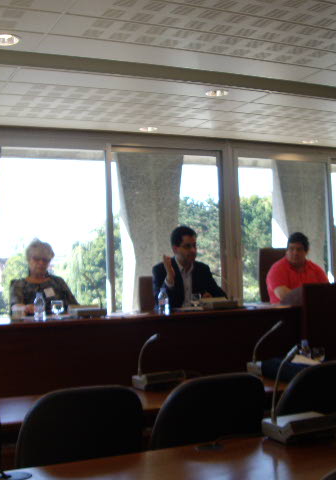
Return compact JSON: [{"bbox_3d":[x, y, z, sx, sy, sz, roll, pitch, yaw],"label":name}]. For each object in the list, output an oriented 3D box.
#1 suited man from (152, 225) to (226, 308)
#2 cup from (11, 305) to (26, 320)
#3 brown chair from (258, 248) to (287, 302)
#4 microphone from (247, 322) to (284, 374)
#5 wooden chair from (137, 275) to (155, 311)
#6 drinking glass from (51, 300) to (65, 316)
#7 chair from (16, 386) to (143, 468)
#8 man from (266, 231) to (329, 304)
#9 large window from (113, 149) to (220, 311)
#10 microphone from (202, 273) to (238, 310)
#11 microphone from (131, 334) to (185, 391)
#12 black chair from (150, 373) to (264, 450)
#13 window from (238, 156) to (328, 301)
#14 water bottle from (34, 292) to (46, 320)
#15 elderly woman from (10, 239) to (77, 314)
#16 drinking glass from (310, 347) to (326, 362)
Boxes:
[{"bbox_3d":[0.206,0.571,5.092,0.580,1.350,0.750,-1,-2,-22],"label":"suited man"},{"bbox_3d":[-0.930,0.448,4.383,0.082,0.090,0.082,-1,-2,-24],"label":"cup"},{"bbox_3d":[1.122,0.647,5.783,0.540,1.170,0.600,-1,-2,-24],"label":"brown chair"},{"bbox_3d":[0.586,0.554,3.665,0.260,0.300,0.290,0,-2,-26],"label":"microphone"},{"bbox_3d":[0.088,0.756,5.292,0.480,0.970,0.560,-1,-2,-24],"label":"wooden chair"},{"bbox_3d":[-0.722,0.460,4.594,0.080,0.112,0.080,0,-2,-26],"label":"drinking glass"},{"bbox_3d":[-0.406,0.970,2.677,0.480,0.890,0.570,0,-2,-26],"label":"chair"},{"bbox_3d":[1.077,0.585,5.546,0.580,1.310,0.720,-1,-2,-20],"label":"man"},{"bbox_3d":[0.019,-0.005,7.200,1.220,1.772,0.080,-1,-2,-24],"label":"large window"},{"bbox_3d":[0.350,0.381,5.295,0.280,0.270,0.300,0,-2,-26],"label":"microphone"},{"bbox_3d":[-0.004,0.572,3.393,0.260,0.280,0.280,0,-2,-26],"label":"microphone"},{"bbox_3d":[0.056,0.974,2.912,0.480,0.890,0.570,0,-2,-26],"label":"black chair"},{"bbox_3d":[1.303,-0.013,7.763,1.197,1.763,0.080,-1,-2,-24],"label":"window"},{"bbox_3d":[-0.806,0.423,4.433,0.062,0.178,0.062,0,-2,-26],"label":"water bottle"},{"bbox_3d":[-0.813,0.613,4.729,0.500,1.250,0.680,-1,-2,-19],"label":"elderly woman"},{"bbox_3d":[0.782,0.610,3.644,0.072,0.105,0.072,-1,-2,-24],"label":"drinking glass"}]

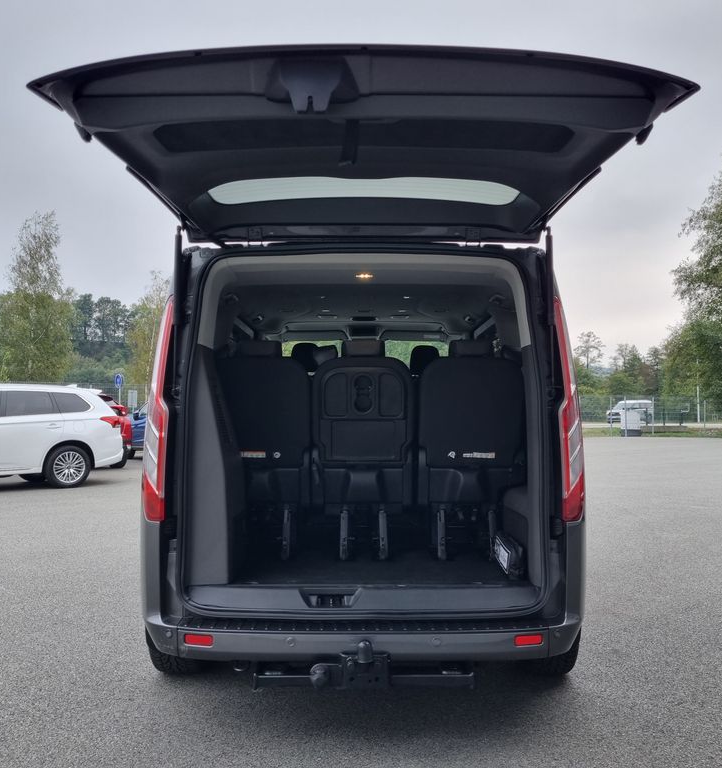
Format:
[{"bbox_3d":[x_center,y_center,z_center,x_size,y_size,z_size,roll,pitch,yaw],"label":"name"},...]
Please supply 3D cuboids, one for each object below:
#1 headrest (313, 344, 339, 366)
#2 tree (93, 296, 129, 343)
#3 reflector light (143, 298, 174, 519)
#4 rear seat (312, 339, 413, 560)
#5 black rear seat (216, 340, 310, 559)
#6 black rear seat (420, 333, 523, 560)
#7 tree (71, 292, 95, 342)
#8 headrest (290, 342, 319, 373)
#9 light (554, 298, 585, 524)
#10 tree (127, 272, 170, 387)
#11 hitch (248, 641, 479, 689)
[{"bbox_3d":[-0.230,-0.190,5.200,0.210,0.180,0.120,0,-2,0],"label":"headrest"},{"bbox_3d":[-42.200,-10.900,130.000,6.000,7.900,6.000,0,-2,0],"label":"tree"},{"bbox_3d":[-0.825,0.090,3.080,0.170,0.910,0.260,0,-2,0],"label":"reflector light"},{"bbox_3d":[0.010,0.318,3.770,0.475,1.040,0.680,0,-2,0],"label":"rear seat"},{"bbox_3d":[-0.475,0.318,3.770,0.480,1.040,0.680,0,-2,0],"label":"black rear seat"},{"bbox_3d":[0.500,0.310,3.820,0.490,1.020,0.740,0,-2,0],"label":"black rear seat"},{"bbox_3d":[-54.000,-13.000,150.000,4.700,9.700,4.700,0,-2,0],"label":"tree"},{"bbox_3d":[-0.415,-0.195,5.650,0.230,0.220,0.120,0,-2,0],"label":"headrest"},{"bbox_3d":[0.810,0.100,2.980,0.170,0.870,0.240,0,-2,0],"label":"light"},{"bbox_3d":[-7.700,-1.000,28.000,2.000,6.300,2.000,0,-2,0],"label":"tree"},{"bbox_3d":[0.012,1.035,2.840,0.870,0.260,0.320,0,-2,0],"label":"hitch"}]

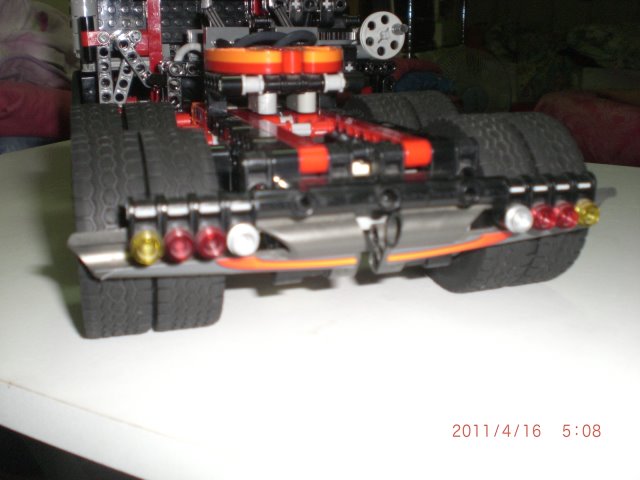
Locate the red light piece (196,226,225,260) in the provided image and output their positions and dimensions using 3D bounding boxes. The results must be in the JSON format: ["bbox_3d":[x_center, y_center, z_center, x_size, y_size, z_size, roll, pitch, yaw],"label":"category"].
[{"bbox_3d":[-0.027,0.001,0.177,0.008,0.008,0.005,-6,11,-16],"label":"red light piece"}]

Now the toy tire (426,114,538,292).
[{"bbox_3d":[0.053,-0.013,0.254,0.019,0.062,0.062,-6,19,-16],"label":"toy tire"}]

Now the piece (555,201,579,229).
[{"bbox_3d":[0.073,-0.007,0.206,0.008,0.008,0.005,-6,11,-16],"label":"piece"}]

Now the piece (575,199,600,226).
[{"bbox_3d":[0.080,-0.008,0.209,0.008,0.008,0.005,-6,11,-16],"label":"piece"}]

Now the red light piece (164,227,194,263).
[{"bbox_3d":[-0.035,0.001,0.174,0.008,0.008,0.005,-6,11,-16],"label":"red light piece"}]

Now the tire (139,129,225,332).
[{"bbox_3d":[-0.045,-0.004,0.226,0.019,0.062,0.062,-6,19,-16],"label":"tire"}]

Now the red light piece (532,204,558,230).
[{"bbox_3d":[0.065,-0.007,0.204,0.008,0.008,0.005,-6,11,-16],"label":"red light piece"}]

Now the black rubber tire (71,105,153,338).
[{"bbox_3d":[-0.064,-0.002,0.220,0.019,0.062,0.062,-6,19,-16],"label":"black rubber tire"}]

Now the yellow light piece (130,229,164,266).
[{"bbox_3d":[-0.042,0.002,0.172,0.008,0.008,0.005,-6,11,-16],"label":"yellow light piece"}]

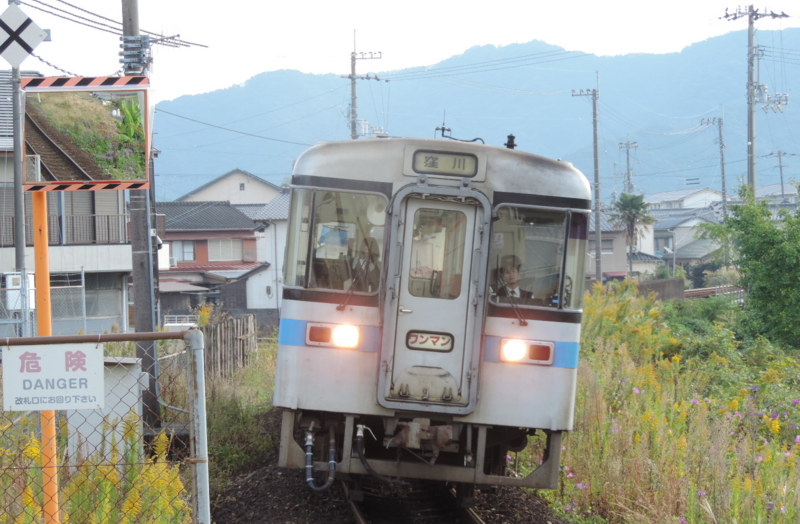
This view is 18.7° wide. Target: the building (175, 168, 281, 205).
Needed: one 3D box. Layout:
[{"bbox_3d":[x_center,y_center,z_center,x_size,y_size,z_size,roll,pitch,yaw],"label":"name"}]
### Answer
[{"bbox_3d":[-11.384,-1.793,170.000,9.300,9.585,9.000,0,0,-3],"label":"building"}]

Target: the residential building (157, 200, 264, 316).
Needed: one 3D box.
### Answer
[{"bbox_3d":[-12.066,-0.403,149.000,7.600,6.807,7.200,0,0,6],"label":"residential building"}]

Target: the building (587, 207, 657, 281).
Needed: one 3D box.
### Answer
[{"bbox_3d":[16.530,-0.631,187.000,6.800,7.061,7.000,0,0,-6],"label":"building"}]

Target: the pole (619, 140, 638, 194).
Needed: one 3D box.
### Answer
[{"bbox_3d":[18.362,-3.502,195.000,1.550,12.604,0.600,0,0,0],"label":"pole"}]

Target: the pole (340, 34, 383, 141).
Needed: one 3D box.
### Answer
[{"bbox_3d":[-1.872,-4.168,118.000,2.000,13.936,0.800,0,0,0],"label":"pole"}]

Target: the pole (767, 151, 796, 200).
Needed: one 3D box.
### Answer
[{"bbox_3d":[31.998,-3.285,203.000,2.000,12.169,0.700,0,0,0],"label":"pole"}]

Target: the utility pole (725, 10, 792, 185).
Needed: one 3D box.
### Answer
[{"bbox_3d":[14.251,-3.717,97.000,2.700,13.033,1.000,0,0,0],"label":"utility pole"}]

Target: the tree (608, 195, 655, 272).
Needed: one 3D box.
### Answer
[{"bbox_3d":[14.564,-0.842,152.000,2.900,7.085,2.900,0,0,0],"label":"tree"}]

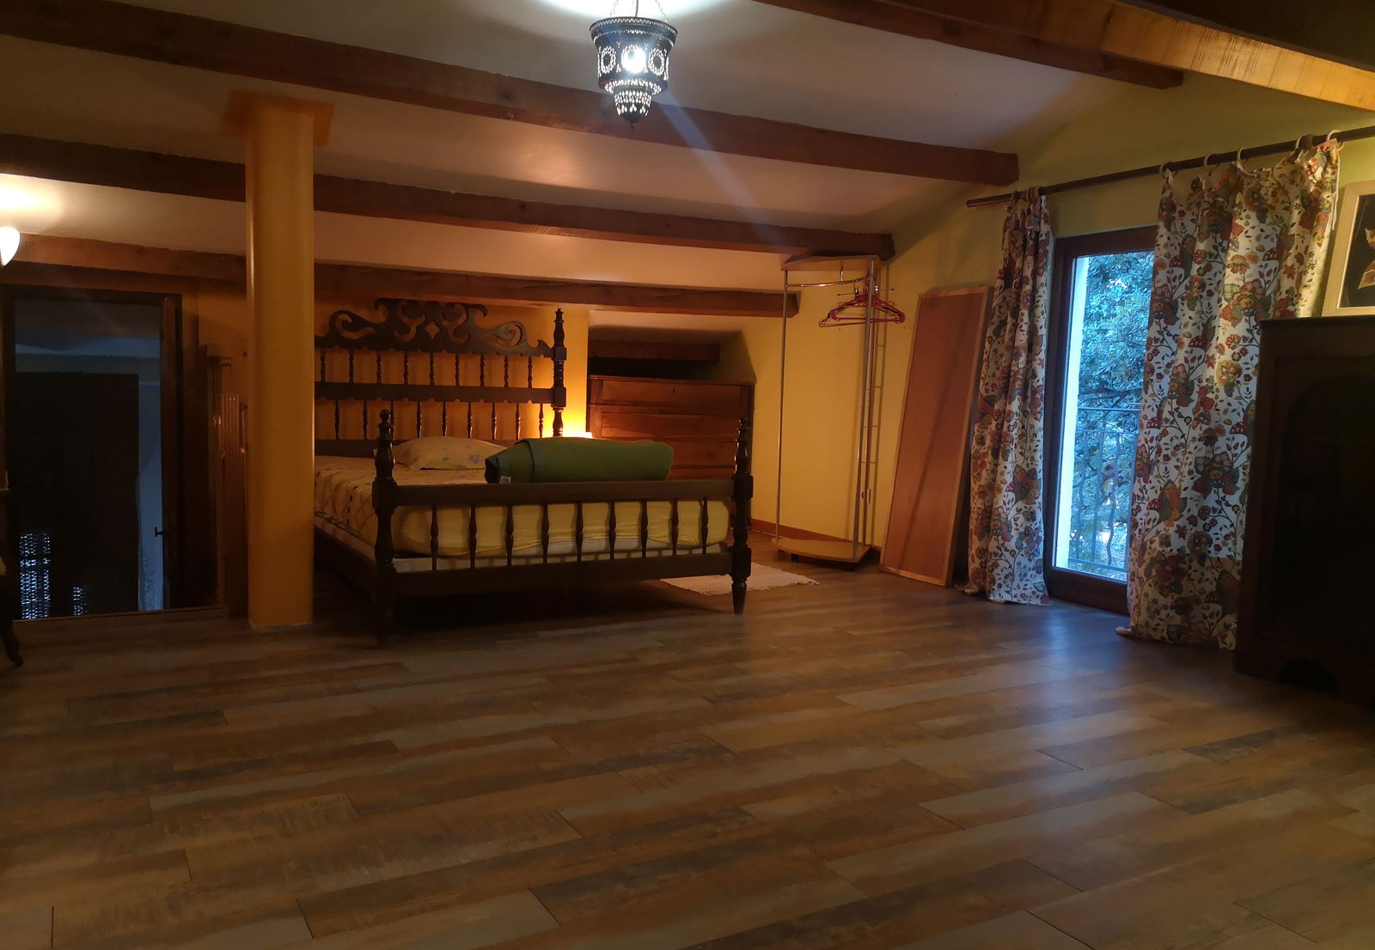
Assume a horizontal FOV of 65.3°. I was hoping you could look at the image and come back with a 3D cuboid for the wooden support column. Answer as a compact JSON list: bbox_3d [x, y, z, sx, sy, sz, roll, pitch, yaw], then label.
[{"bbox_3d":[-1.705,-0.432,4.468,0.385,2.134,0.385,-2,6,-29],"label":"wooden support column"}]

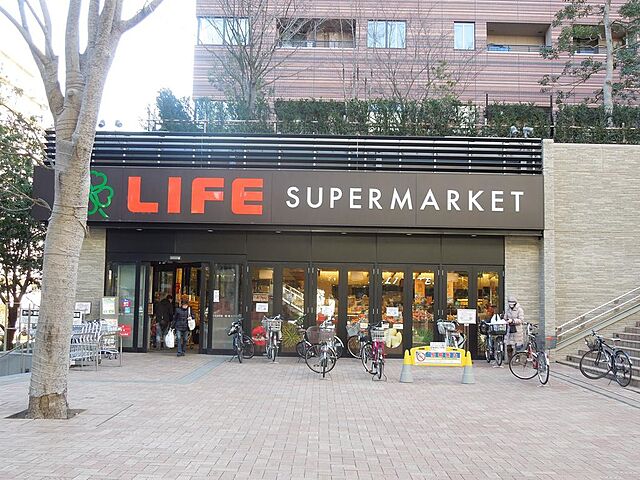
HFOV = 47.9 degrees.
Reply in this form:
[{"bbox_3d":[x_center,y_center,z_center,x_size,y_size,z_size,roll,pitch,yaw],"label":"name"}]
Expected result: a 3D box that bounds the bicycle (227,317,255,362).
[{"bbox_3d":[-1.958,2.421,17.709,0.560,1.090,1.720,0,-5,5],"label":"bicycle"}]

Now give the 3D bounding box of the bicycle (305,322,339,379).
[{"bbox_3d":[0.042,2.305,15.059,0.660,1.080,1.650,1,-5,-5],"label":"bicycle"}]

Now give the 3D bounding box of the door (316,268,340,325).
[{"bbox_3d":[0.227,2.019,20.502,0.650,2.420,0.070,1,-5,0],"label":"door"}]

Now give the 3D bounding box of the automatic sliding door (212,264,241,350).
[{"bbox_3d":[-2.660,1.949,20.518,0.850,2.560,0.080,1,-5,0],"label":"automatic sliding door"}]

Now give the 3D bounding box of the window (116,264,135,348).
[{"bbox_3d":[-5.188,1.778,19.413,0.540,2.270,0.100,1,-5,0],"label":"window"}]

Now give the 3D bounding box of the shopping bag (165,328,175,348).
[{"bbox_3d":[-3.920,2.541,18.751,0.260,0.500,0.200,1,-5,0],"label":"shopping bag"}]

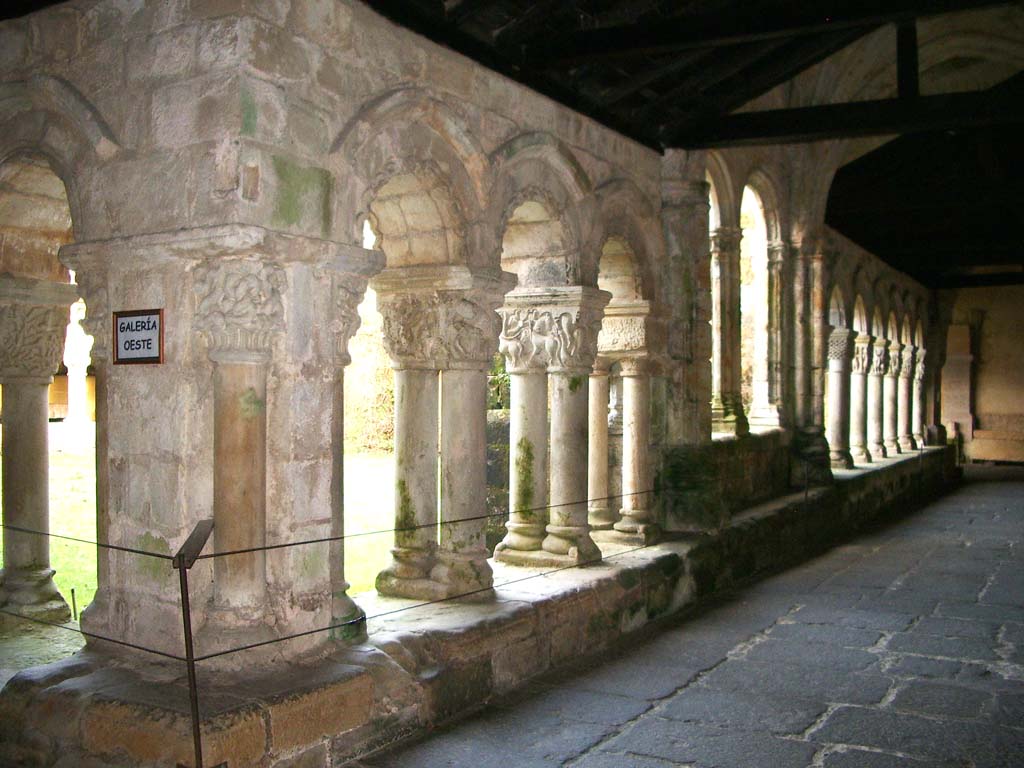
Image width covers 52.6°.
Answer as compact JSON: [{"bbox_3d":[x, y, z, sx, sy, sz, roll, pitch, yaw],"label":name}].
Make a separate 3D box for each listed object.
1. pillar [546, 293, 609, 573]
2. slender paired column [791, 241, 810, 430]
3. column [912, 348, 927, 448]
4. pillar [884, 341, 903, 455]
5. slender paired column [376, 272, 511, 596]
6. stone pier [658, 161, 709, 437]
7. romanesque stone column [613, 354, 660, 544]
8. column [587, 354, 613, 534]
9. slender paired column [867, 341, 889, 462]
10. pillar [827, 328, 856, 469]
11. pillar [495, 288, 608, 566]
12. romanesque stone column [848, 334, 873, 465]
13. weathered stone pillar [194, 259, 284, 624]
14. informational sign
[{"bbox_3d":[0.439,0.299,7.351,0.326,1.907,0.316,-1,-1,30],"label":"pillar"},{"bbox_3d":[3.696,-0.630,13.275,0.194,2.428,0.194,-1,-1,30],"label":"slender paired column"},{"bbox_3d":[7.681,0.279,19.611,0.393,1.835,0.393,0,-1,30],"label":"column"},{"bbox_3d":[6.235,0.245,17.057,0.363,1.826,0.393,0,-1,30],"label":"pillar"},{"bbox_3d":[-0.374,0.266,5.645,0.658,1.718,0.402,0,-1,30],"label":"slender paired column"},{"bbox_3d":[1.537,-0.670,9.105,0.367,2.387,0.367,-1,-1,30],"label":"stone pier"},{"bbox_3d":[0.921,0.484,7.723,0.304,1.364,0.294,0,-1,0],"label":"romanesque stone column"},{"bbox_3d":[0.666,0.471,7.879,0.275,1.335,0.275,0,-1,0],"label":"column"},{"bbox_3d":[6.051,0.226,17.208,0.326,2.009,0.316,-1,-1,30],"label":"slender paired column"},{"bbox_3d":[4.766,0.210,14.947,0.337,1.979,0.326,-1,-1,30],"label":"pillar"},{"bbox_3d":[0.260,0.279,6.820,0.658,1.767,0.432,0,-1,30],"label":"pillar"},{"bbox_3d":[4.984,0.208,14.867,0.393,1.816,0.393,0,-1,30],"label":"romanesque stone column"},{"bbox_3d":[-1.220,0.257,4.680,0.388,1.632,0.347,0,-1,-15],"label":"weathered stone pillar"},{"bbox_3d":[-1.616,-0.200,4.478,0.316,0.232,0.029,0,-1,30],"label":"informational sign"}]

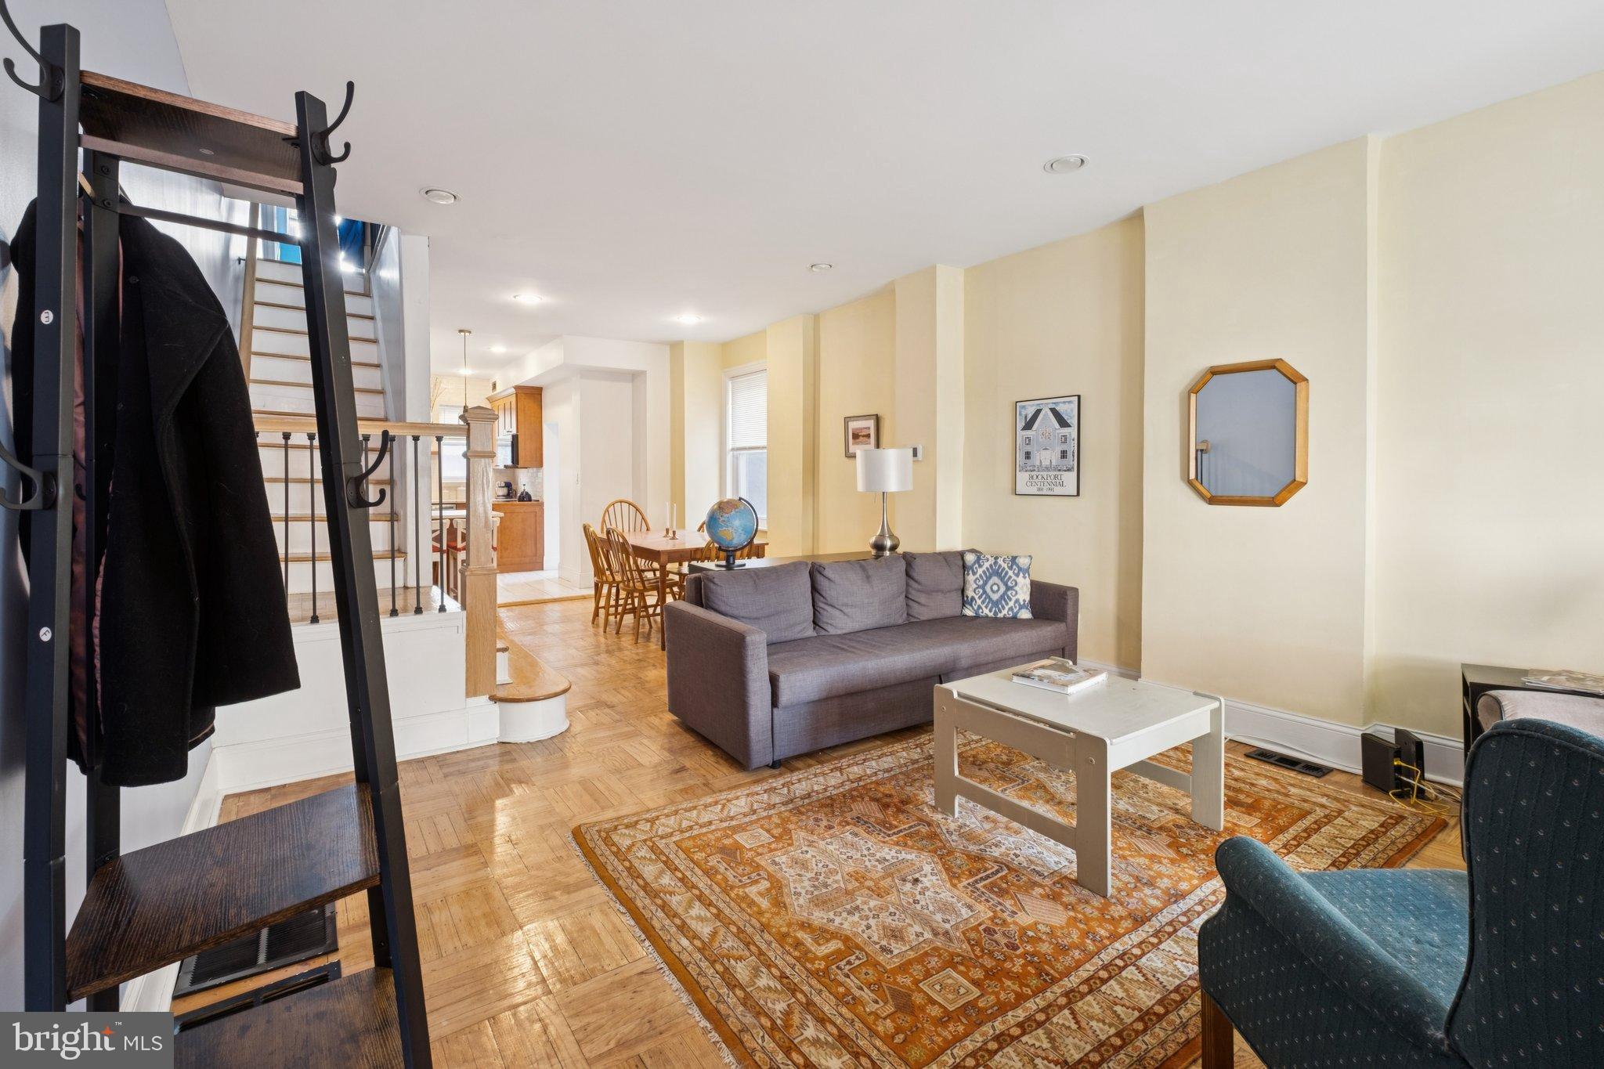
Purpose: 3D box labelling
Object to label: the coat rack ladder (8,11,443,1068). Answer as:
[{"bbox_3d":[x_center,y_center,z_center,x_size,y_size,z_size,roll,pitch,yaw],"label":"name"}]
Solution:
[{"bbox_3d":[-0.765,0.325,0.925,0.400,1.800,0.450,-3,5,-41],"label":"coat rack ladder"}]

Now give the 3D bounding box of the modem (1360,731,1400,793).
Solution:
[{"bbox_3d":[2.336,0.933,2.697,0.032,0.195,0.140,-1,3,-3],"label":"modem"}]

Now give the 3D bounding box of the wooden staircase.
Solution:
[{"bbox_3d":[-3.250,-0.890,4.500,0.800,2.340,2.150,-3,4,-37],"label":"wooden staircase"}]

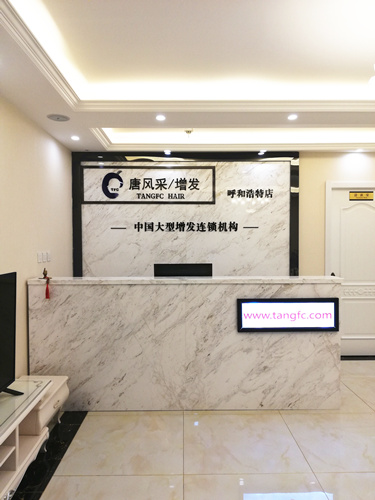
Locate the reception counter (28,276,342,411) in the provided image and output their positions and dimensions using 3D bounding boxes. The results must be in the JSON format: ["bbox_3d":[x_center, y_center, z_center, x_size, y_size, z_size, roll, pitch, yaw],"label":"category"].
[{"bbox_3d":[-0.012,0.787,3.406,2.610,1.095,0.570,0,1,-1],"label":"reception counter"}]

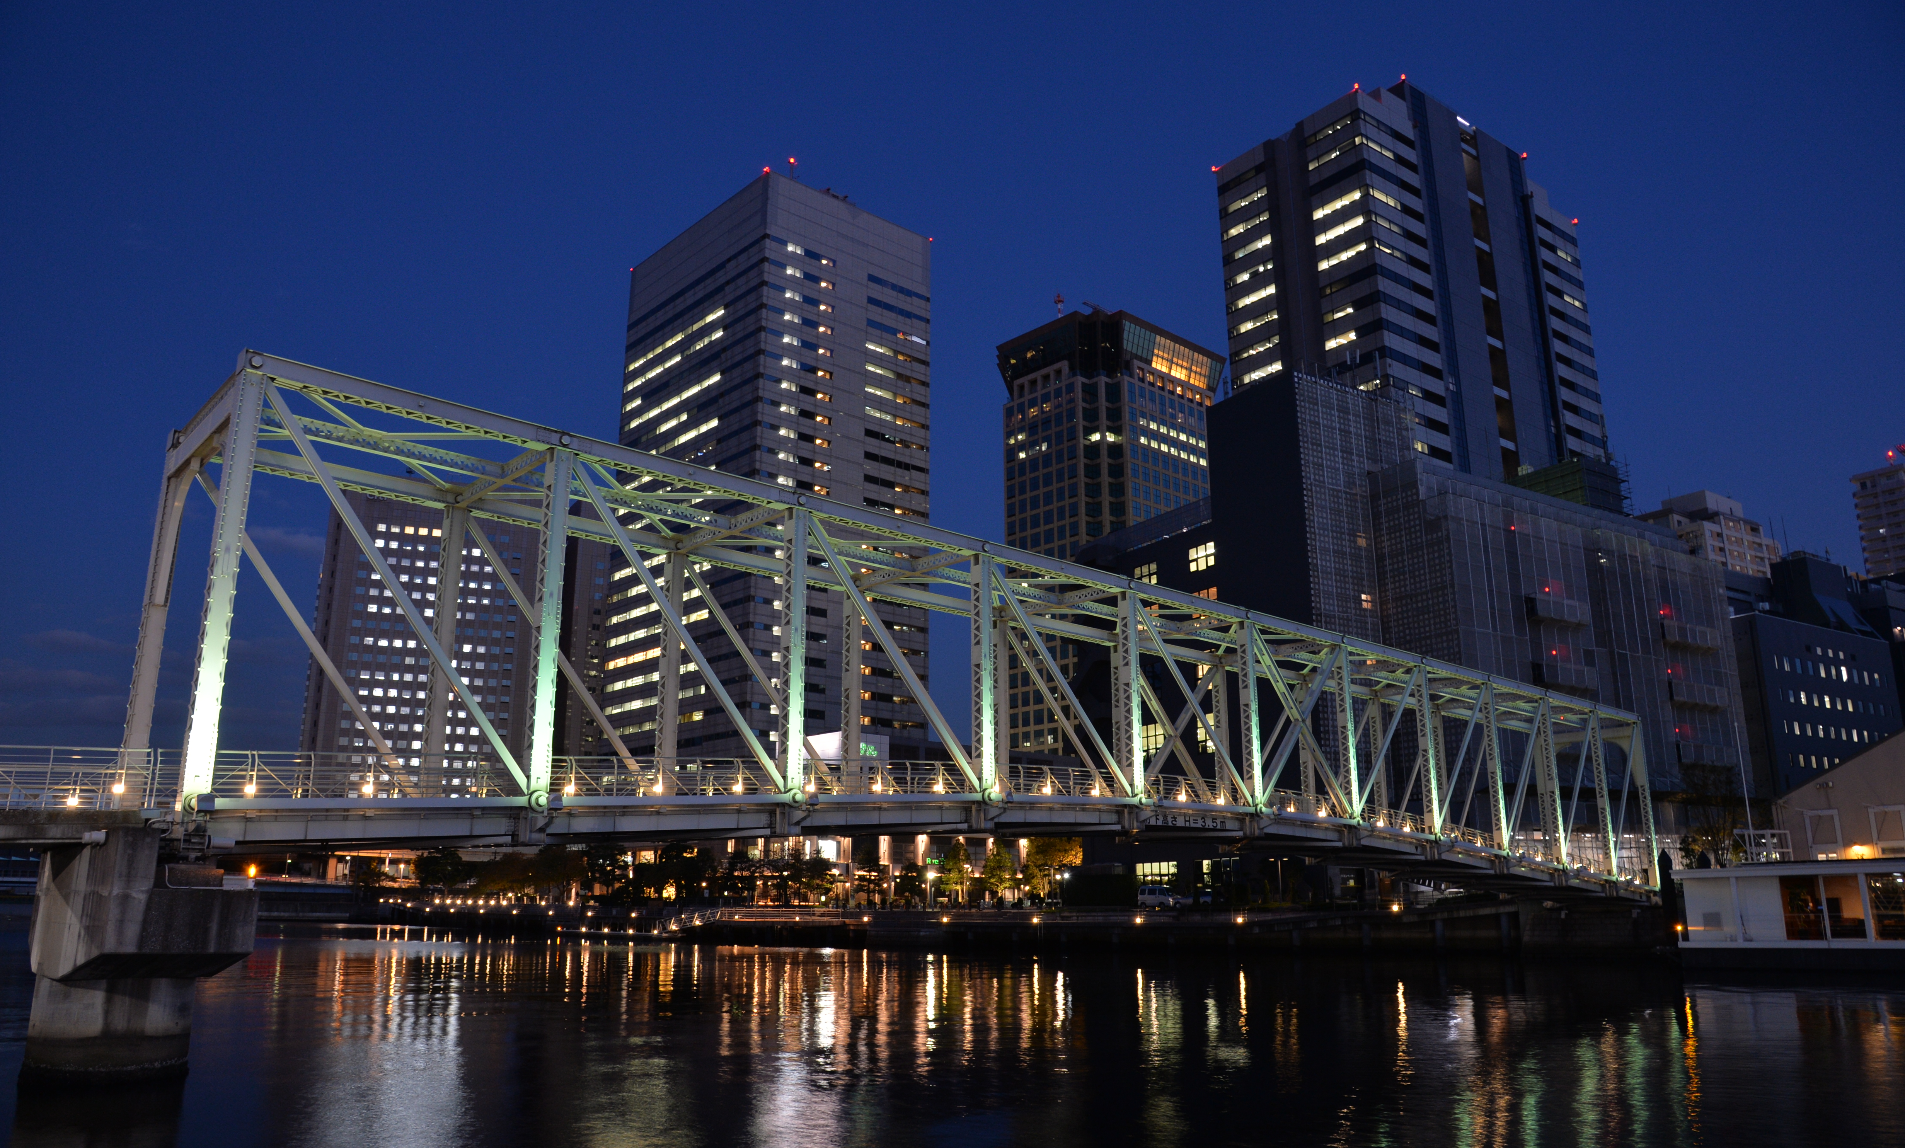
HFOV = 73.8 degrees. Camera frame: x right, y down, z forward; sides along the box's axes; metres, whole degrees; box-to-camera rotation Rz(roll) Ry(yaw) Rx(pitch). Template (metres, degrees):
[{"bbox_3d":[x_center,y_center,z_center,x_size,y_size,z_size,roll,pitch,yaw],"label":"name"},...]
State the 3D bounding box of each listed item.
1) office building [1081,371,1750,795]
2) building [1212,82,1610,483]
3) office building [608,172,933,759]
[{"bbox_3d":[55.161,12.717,149.792,68.000,52.000,39.000,9,-17,-32],"label":"office building"},{"bbox_3d":[73.834,-9.997,196.016,55.500,118.000,28.000,10,-18,-34],"label":"building"},{"bbox_3d":[-31.017,-2.123,209.870,32.540,110.542,44.380,13,-19,-40],"label":"office building"}]

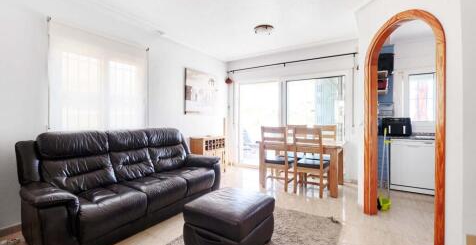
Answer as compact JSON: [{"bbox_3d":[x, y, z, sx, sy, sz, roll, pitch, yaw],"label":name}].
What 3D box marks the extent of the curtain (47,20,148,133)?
[{"bbox_3d":[-1.768,-0.480,2.691,0.060,1.320,1.190,0,0,32],"label":"curtain"}]

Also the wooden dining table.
[{"bbox_3d":[1.111,0.728,3.504,1.332,0.744,0.797,0,0,31],"label":"wooden dining table"}]

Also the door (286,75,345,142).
[{"bbox_3d":[1.543,0.060,4.096,1.181,2.038,0.061,0,0,31],"label":"door"}]

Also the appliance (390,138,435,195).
[{"bbox_3d":[2.954,0.706,3.394,0.600,0.840,0.580,0,0,32],"label":"appliance"}]

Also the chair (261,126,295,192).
[{"bbox_3d":[0.714,0.587,3.404,0.424,1.024,0.535,0,0,31],"label":"chair"}]

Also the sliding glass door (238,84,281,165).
[{"bbox_3d":[0.493,0.054,4.739,1.160,2.038,0.061,0,0,31],"label":"sliding glass door"}]

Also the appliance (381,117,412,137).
[{"bbox_3d":[2.772,0.084,3.474,0.380,0.310,0.320,0,0,32],"label":"appliance"}]

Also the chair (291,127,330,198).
[{"bbox_3d":[1.153,0.589,3.135,0.424,1.024,0.535,0,0,31],"label":"chair"}]

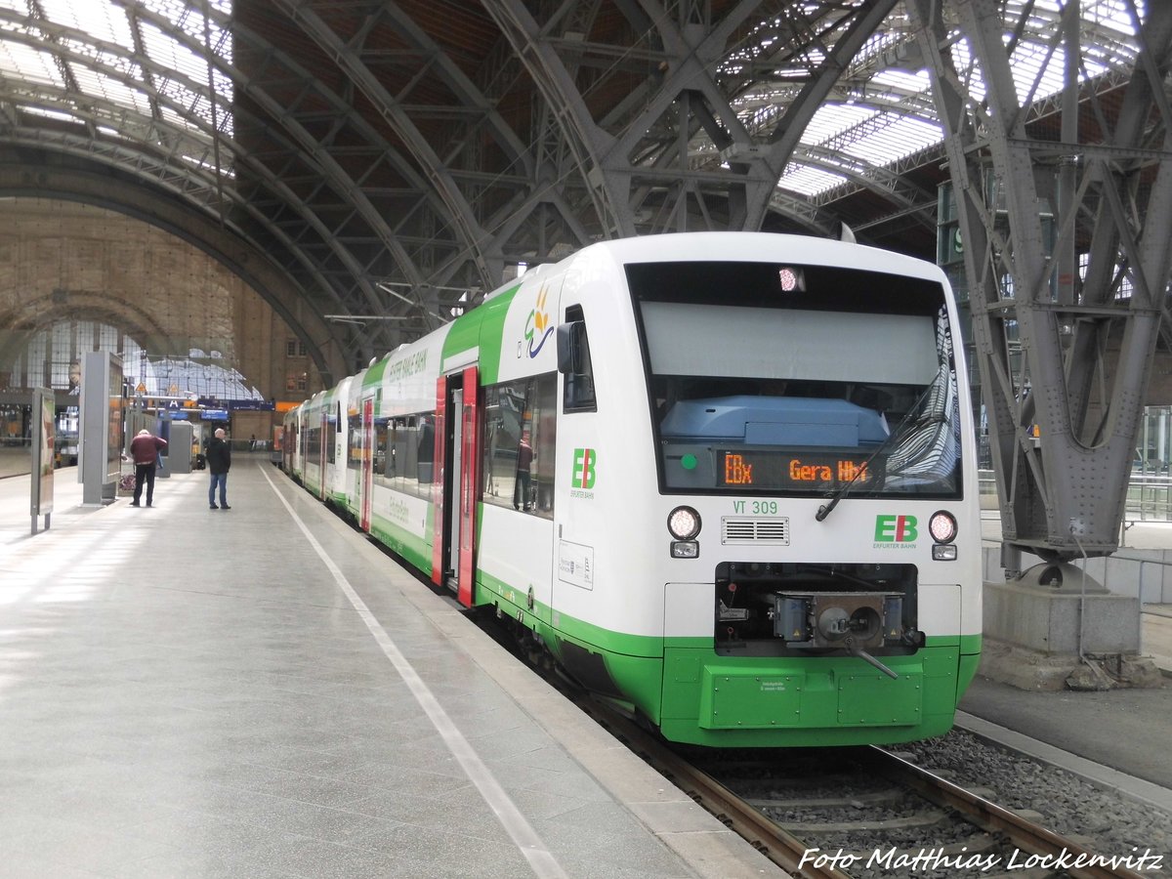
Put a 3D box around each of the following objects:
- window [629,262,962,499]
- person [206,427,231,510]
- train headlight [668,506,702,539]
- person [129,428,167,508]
[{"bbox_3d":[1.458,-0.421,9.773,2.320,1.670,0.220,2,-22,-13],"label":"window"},{"bbox_3d":[-7.935,0.627,31.510,0.360,1.740,0.520,2,0,-38],"label":"person"},{"bbox_3d":[0.622,0.533,9.287,0.220,0.215,0.100,2,0,-13],"label":"train headlight"},{"bbox_3d":[-9.615,0.611,31.996,0.760,1.690,0.460,2,0,-16],"label":"person"}]

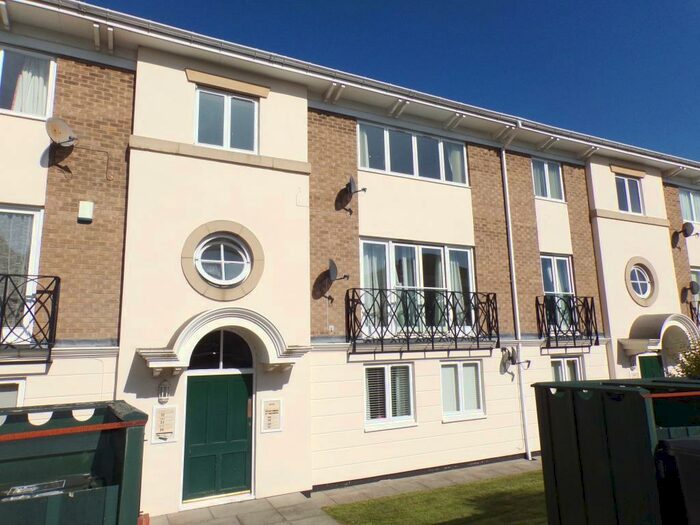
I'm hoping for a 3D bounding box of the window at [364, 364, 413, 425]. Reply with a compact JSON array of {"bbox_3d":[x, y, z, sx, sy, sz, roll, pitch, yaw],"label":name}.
[{"bbox_3d":[0.794,2.646,9.649,1.138,1.251,0.120,3,-11,-26],"label":"window"}]

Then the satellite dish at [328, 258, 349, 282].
[{"bbox_3d":[-0.228,0.142,9.180,0.380,0.430,0.460,-2,-10,4],"label":"satellite dish"}]

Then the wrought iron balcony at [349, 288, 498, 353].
[{"bbox_3d":[1.626,1.224,10.170,3.618,1.223,0.289,4,-11,-26],"label":"wrought iron balcony"}]

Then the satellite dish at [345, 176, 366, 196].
[{"bbox_3d":[0.151,-1.545,9.688,0.380,0.400,0.460,-2,-10,4],"label":"satellite dish"}]

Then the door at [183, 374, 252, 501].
[{"bbox_3d":[-2.154,2.839,8.020,1.094,1.908,0.071,4,-11,-26],"label":"door"}]

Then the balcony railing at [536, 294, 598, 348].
[{"bbox_3d":[5.397,1.462,11.986,1.730,1.190,0.250,3,-11,-26],"label":"balcony railing"}]

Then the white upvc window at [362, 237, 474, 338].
[{"bbox_3d":[1.511,0.583,10.381,2.867,2.037,0.120,3,-11,-26],"label":"white upvc window"}]

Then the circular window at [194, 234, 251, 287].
[{"bbox_3d":[-2.219,-0.030,8.540,0.981,0.926,0.120,3,-11,-26],"label":"circular window"}]

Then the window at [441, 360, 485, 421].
[{"bbox_3d":[2.447,2.744,10.505,1.122,1.208,0.101,4,-11,-26],"label":"window"}]

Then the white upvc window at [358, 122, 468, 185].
[{"bbox_3d":[1.510,-2.405,11.044,2.994,1.117,0.102,4,-11,-26],"label":"white upvc window"}]

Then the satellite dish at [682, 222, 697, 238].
[{"bbox_3d":[10.354,-0.978,14.757,0.386,0.487,0.507,-1,-10,-2],"label":"satellite dish"}]

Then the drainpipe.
[{"bbox_3d":[4.019,0.541,11.252,0.090,7.692,0.624,3,-11,-26],"label":"drainpipe"}]

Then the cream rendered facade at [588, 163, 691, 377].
[{"bbox_3d":[8.183,0.840,13.624,3.248,7.643,0.254,4,-11,-26],"label":"cream rendered facade"}]

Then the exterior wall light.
[{"bbox_3d":[-2.909,2.032,7.602,0.159,0.345,0.142,4,-11,-26],"label":"exterior wall light"}]

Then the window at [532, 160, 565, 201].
[{"bbox_3d":[5.293,-2.150,12.914,1.147,1.096,0.102,4,-11,-26],"label":"window"}]

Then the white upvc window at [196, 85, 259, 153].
[{"bbox_3d":[-2.239,-2.614,8.947,1.139,1.099,0.120,3,-11,-26],"label":"white upvc window"}]

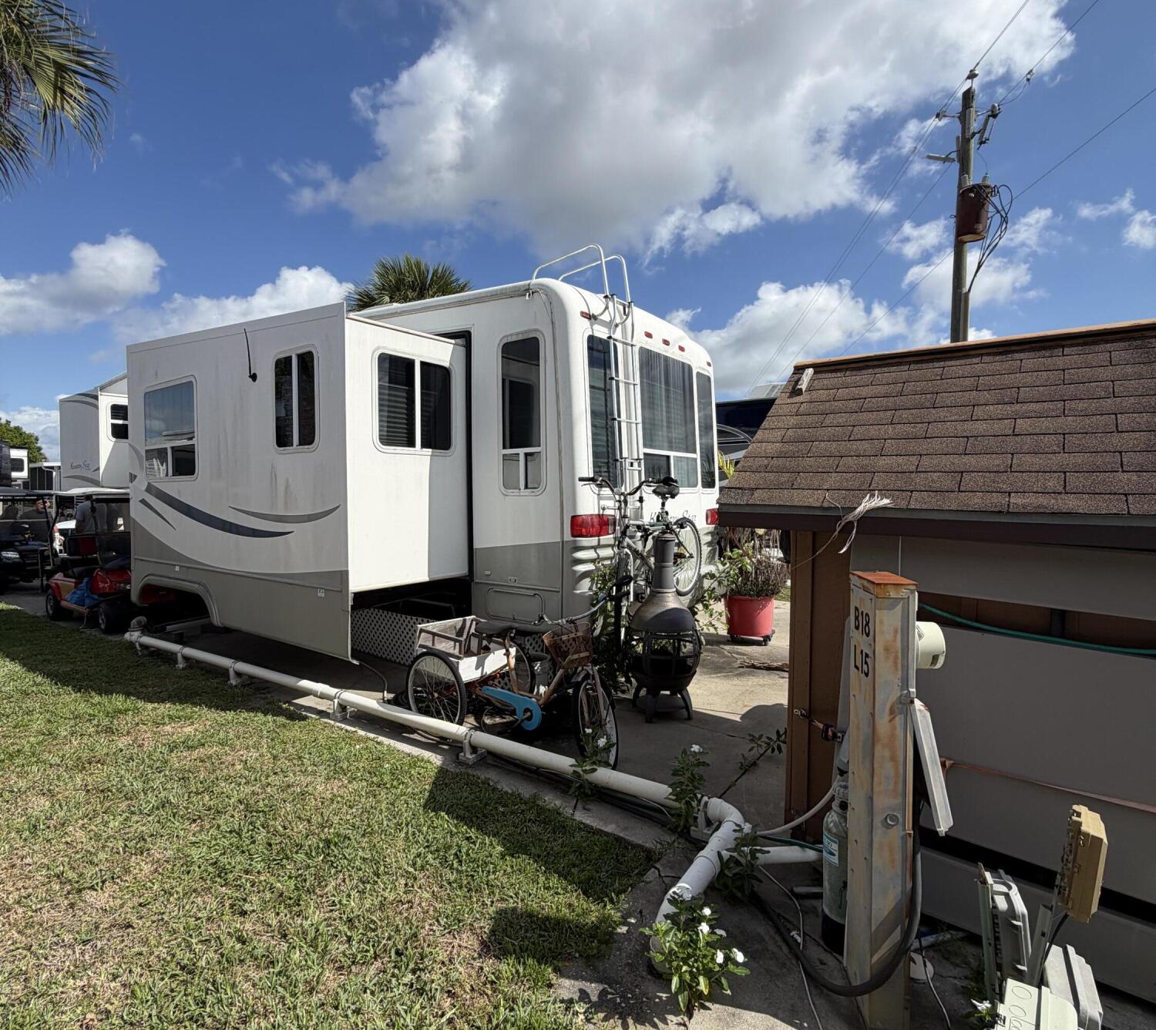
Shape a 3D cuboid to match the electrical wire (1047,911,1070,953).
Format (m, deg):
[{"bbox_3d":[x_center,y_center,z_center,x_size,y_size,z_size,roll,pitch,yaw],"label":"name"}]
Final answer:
[{"bbox_3d":[1.079,0.936,1.400,0.050,0.090,0.040,1,3,0],"label":"electrical wire"}]

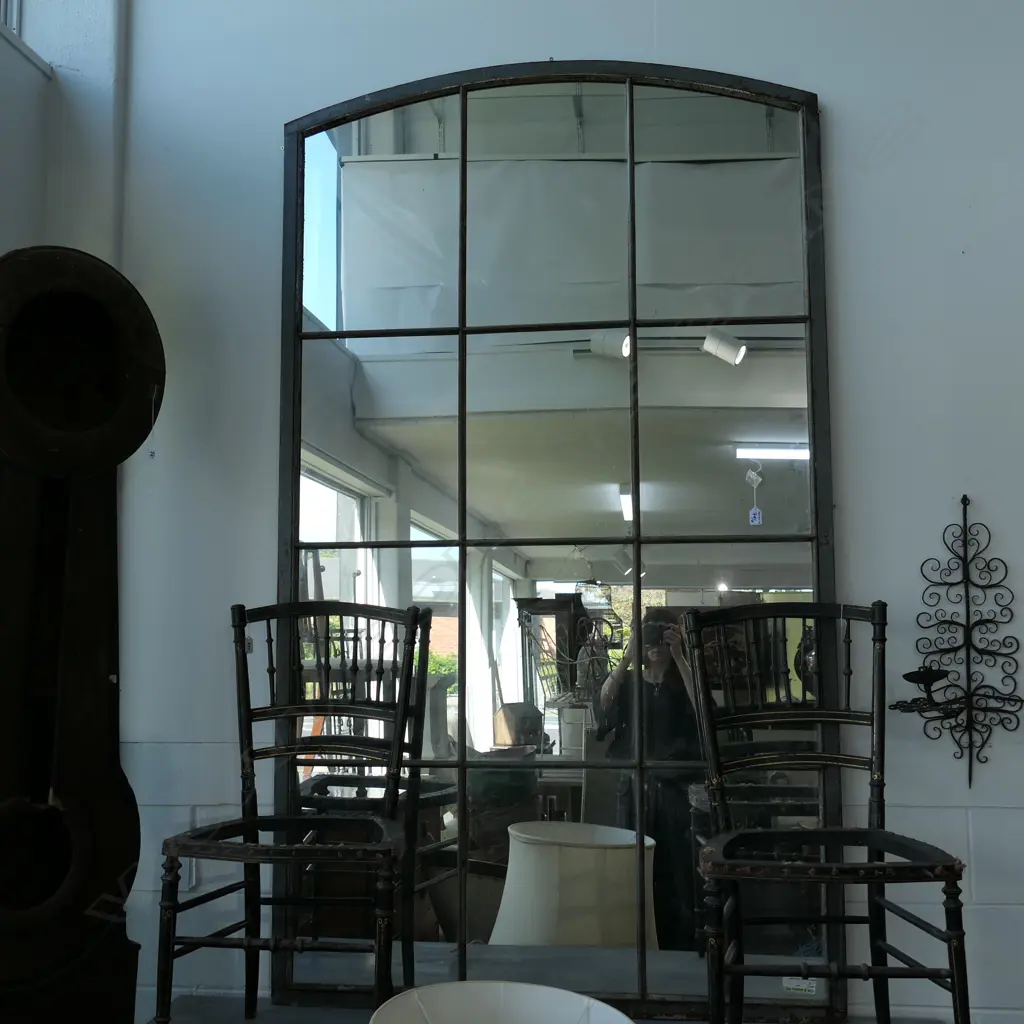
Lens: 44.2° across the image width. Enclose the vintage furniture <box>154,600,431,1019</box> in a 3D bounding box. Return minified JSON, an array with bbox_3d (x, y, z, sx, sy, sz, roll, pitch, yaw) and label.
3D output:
[{"bbox_3d":[-0.410,0.603,2.469,0.420,0.856,0.465,-1,-6,4],"label":"vintage furniture"}]

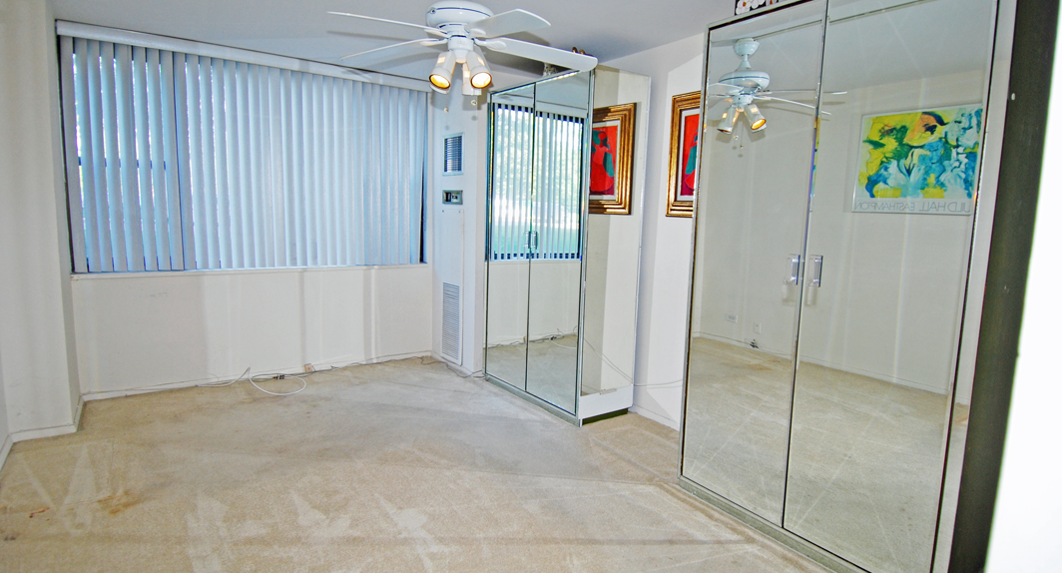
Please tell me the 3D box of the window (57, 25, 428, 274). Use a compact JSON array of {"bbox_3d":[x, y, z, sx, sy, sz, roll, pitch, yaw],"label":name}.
[{"bbox_3d":[-1.974,-0.952,4.154,2.532,1.629,0.096,-3,8,-34],"label":"window"}]

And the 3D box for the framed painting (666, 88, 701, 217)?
[{"bbox_3d":[1.048,-0.781,3.102,0.045,0.745,0.621,-3,8,-34],"label":"framed painting"}]

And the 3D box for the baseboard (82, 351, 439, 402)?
[{"bbox_3d":[-1.998,0.697,4.349,2.554,0.055,0.019,-3,8,-34],"label":"baseboard"}]

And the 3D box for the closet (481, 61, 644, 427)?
[{"bbox_3d":[0.201,-0.303,3.904,0.503,2.259,1.248,-3,8,-34],"label":"closet"}]

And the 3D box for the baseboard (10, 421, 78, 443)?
[{"bbox_3d":[-2.772,0.828,3.028,0.275,0.061,0.019,-3,8,-34],"label":"baseboard"}]

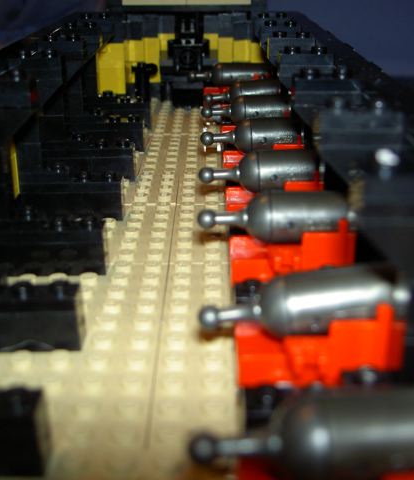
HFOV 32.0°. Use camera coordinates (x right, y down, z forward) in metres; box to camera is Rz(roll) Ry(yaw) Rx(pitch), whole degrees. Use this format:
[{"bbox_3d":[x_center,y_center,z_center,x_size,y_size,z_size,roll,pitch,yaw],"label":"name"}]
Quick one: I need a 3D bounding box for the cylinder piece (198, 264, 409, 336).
[{"bbox_3d":[0.017,0.011,0.124,0.037,0.012,0.012,-9,22,4],"label":"cylinder piece"}]

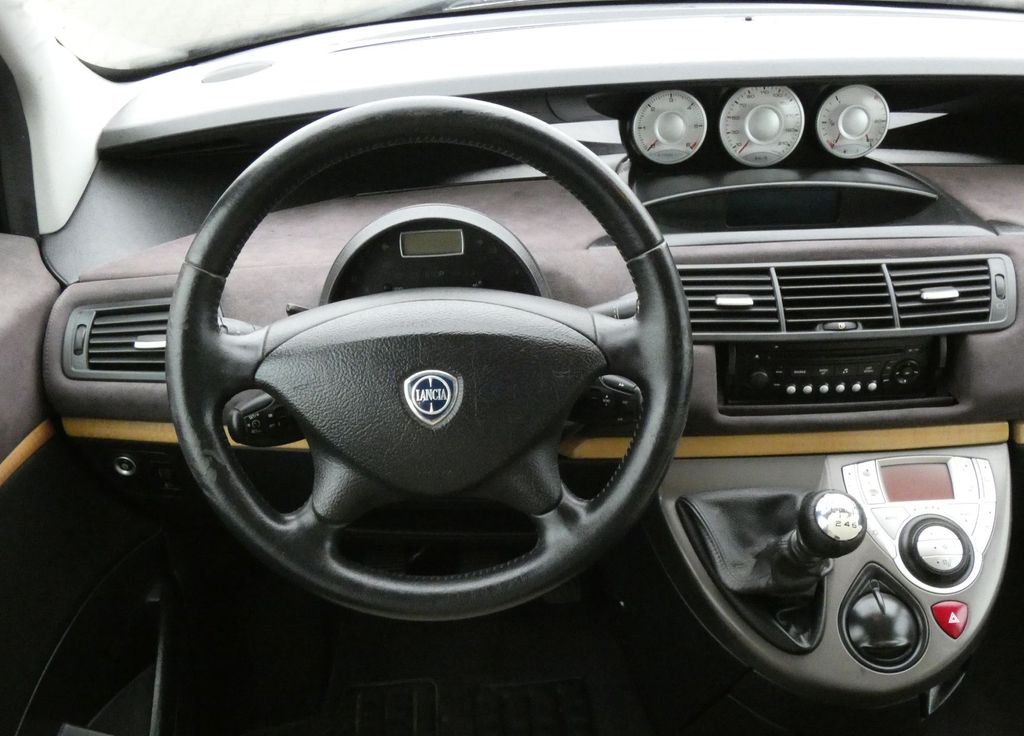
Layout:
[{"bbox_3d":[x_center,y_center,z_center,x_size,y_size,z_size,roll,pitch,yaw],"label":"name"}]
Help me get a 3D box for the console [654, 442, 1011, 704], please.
[{"bbox_3d":[0.314,0.185,0.958,0.345,0.100,0.240,-2,76,-4],"label":"console"}]

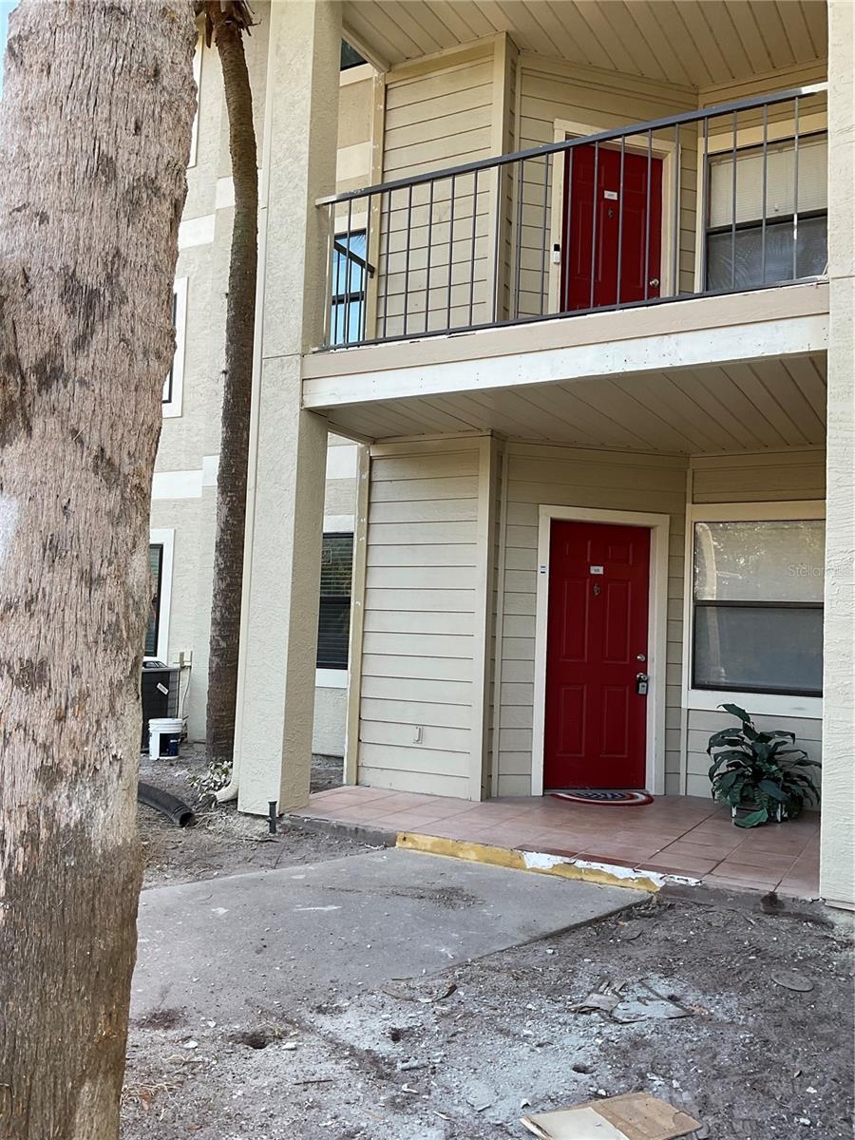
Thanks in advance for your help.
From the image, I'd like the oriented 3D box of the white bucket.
[{"bbox_3d":[-2.388,1.539,8.764,0.305,0.370,0.305,3,-4,-12],"label":"white bucket"}]

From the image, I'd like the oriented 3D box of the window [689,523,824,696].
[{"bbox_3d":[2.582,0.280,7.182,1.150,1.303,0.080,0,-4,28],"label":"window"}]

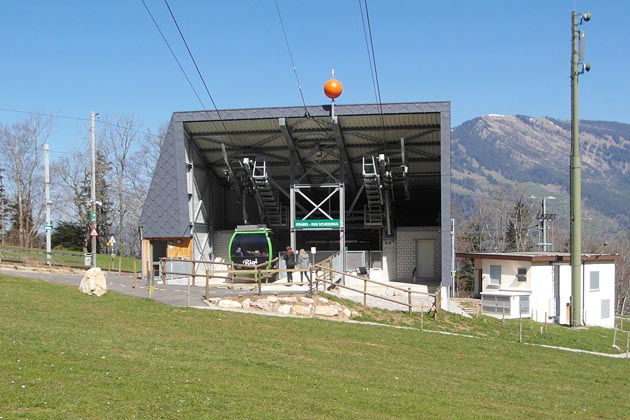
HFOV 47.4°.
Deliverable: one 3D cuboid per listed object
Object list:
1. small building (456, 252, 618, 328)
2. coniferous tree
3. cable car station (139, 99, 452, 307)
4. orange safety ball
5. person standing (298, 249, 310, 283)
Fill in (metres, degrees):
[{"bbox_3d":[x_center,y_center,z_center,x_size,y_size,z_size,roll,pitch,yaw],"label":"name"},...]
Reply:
[{"bbox_3d":[14.300,4.950,46.500,7.000,4.400,7.400,0,-1,-25],"label":"small building"},{"bbox_3d":[-19.978,-0.861,65.000,3.300,9.500,3.300,0,-1,0],"label":"coniferous tree"},{"bbox_3d":[-0.930,-0.150,36.700,15.200,8.500,11.000,0,-1,10],"label":"cable car station"},{"bbox_3d":[0.799,-5.250,31.000,0.800,0.800,0.800,0,-1,0],"label":"orange safety ball"},{"bbox_3d":[-0.483,2.622,33.000,0.540,1.690,0.380,0,-1,3],"label":"person standing"}]

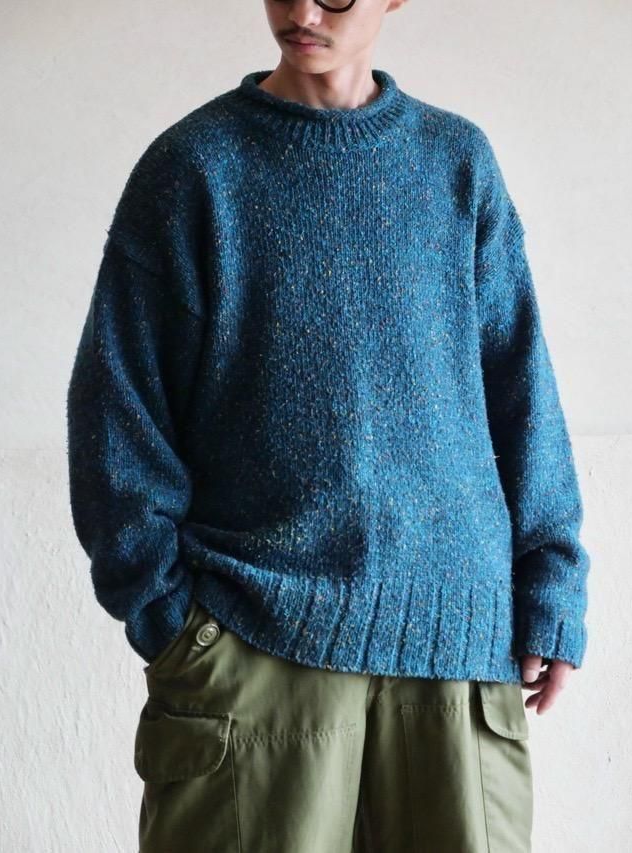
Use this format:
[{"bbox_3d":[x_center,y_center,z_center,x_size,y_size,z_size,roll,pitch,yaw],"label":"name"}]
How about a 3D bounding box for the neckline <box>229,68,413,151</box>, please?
[{"bbox_3d":[0.005,-0.355,2.870,0.205,0.088,0.185,-1,6,-8],"label":"neckline"}]

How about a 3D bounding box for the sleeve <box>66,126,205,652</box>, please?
[{"bbox_3d":[-0.196,-0.032,2.820,0.155,0.585,0.210,0,2,-14],"label":"sleeve"}]

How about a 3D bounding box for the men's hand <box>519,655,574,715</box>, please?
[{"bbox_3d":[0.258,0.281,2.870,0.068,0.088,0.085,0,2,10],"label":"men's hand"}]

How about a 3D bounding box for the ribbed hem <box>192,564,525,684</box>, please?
[{"bbox_3d":[0.042,0.220,2.870,0.390,0.125,0.260,0,2,-12],"label":"ribbed hem"}]

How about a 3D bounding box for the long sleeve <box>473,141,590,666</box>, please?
[{"bbox_3d":[0.244,-0.030,2.900,0.128,0.605,0.180,-4,2,-12],"label":"long sleeve"}]

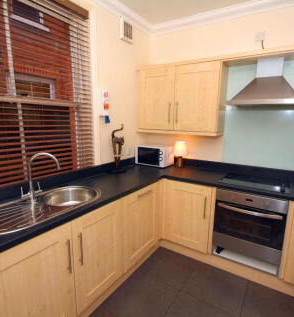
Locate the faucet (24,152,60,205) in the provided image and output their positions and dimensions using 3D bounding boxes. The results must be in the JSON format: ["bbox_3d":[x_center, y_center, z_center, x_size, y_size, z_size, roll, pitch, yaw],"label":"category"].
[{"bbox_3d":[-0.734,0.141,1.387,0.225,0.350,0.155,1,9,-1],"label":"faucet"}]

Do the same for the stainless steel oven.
[{"bbox_3d":[1.071,0.611,2.067,0.585,0.642,0.560,7,11,31],"label":"stainless steel oven"}]

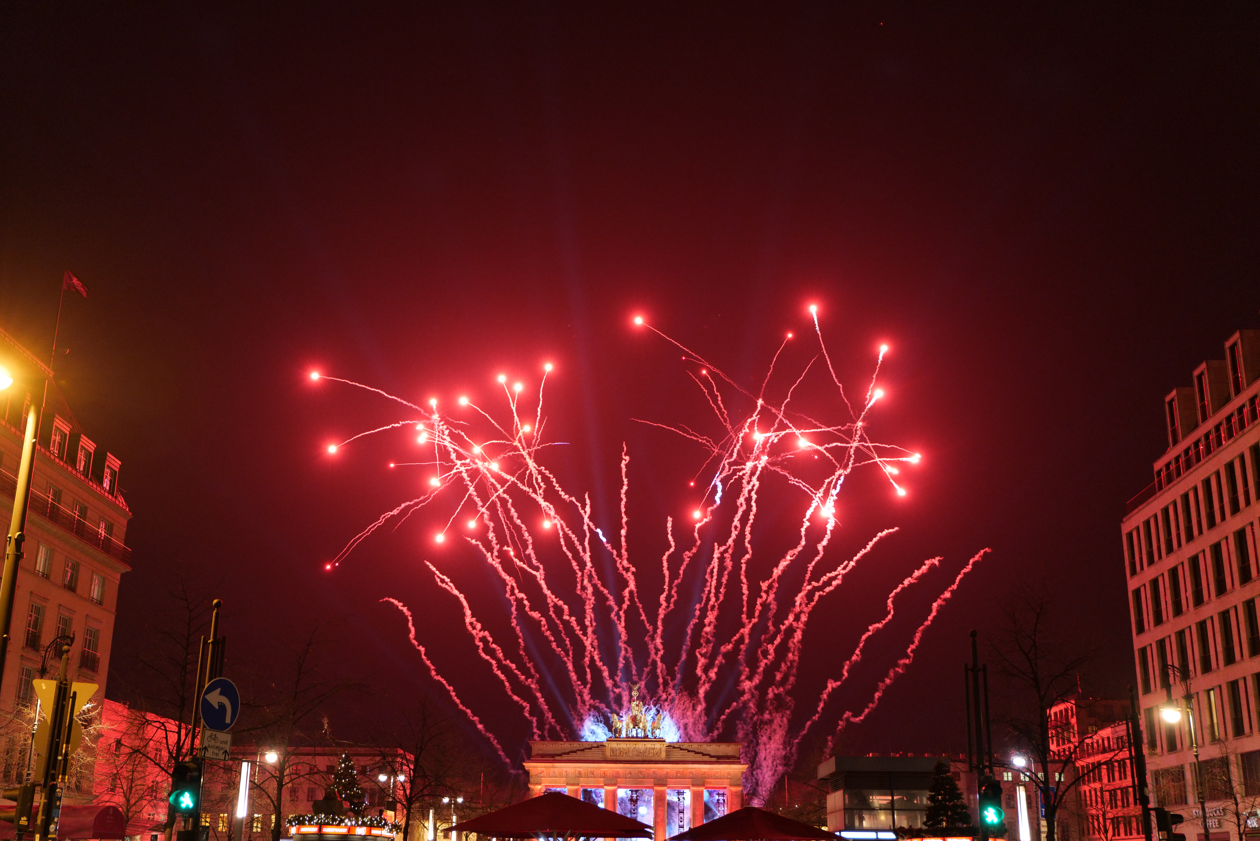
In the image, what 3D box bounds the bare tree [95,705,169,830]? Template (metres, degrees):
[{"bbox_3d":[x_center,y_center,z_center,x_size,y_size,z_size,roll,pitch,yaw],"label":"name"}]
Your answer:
[{"bbox_3d":[-22.111,16.683,60.090,3.400,8.140,3.400,1,-18,1],"label":"bare tree"}]

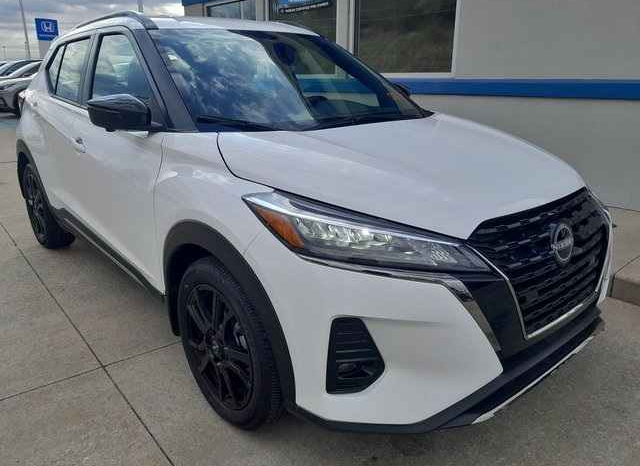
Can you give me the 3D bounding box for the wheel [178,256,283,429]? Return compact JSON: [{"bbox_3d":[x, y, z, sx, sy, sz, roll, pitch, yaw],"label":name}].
[{"bbox_3d":[-0.303,0.399,1.893,0.210,0.657,0.657,-14,23,-39],"label":"wheel"}]

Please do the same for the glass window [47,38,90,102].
[{"bbox_3d":[-1.593,-1.001,3.100,0.060,0.400,0.900,11,6,-44],"label":"glass window"}]

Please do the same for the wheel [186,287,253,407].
[{"bbox_3d":[-0.320,0.403,1.879,0.170,0.468,0.468,-14,23,-39],"label":"wheel"}]

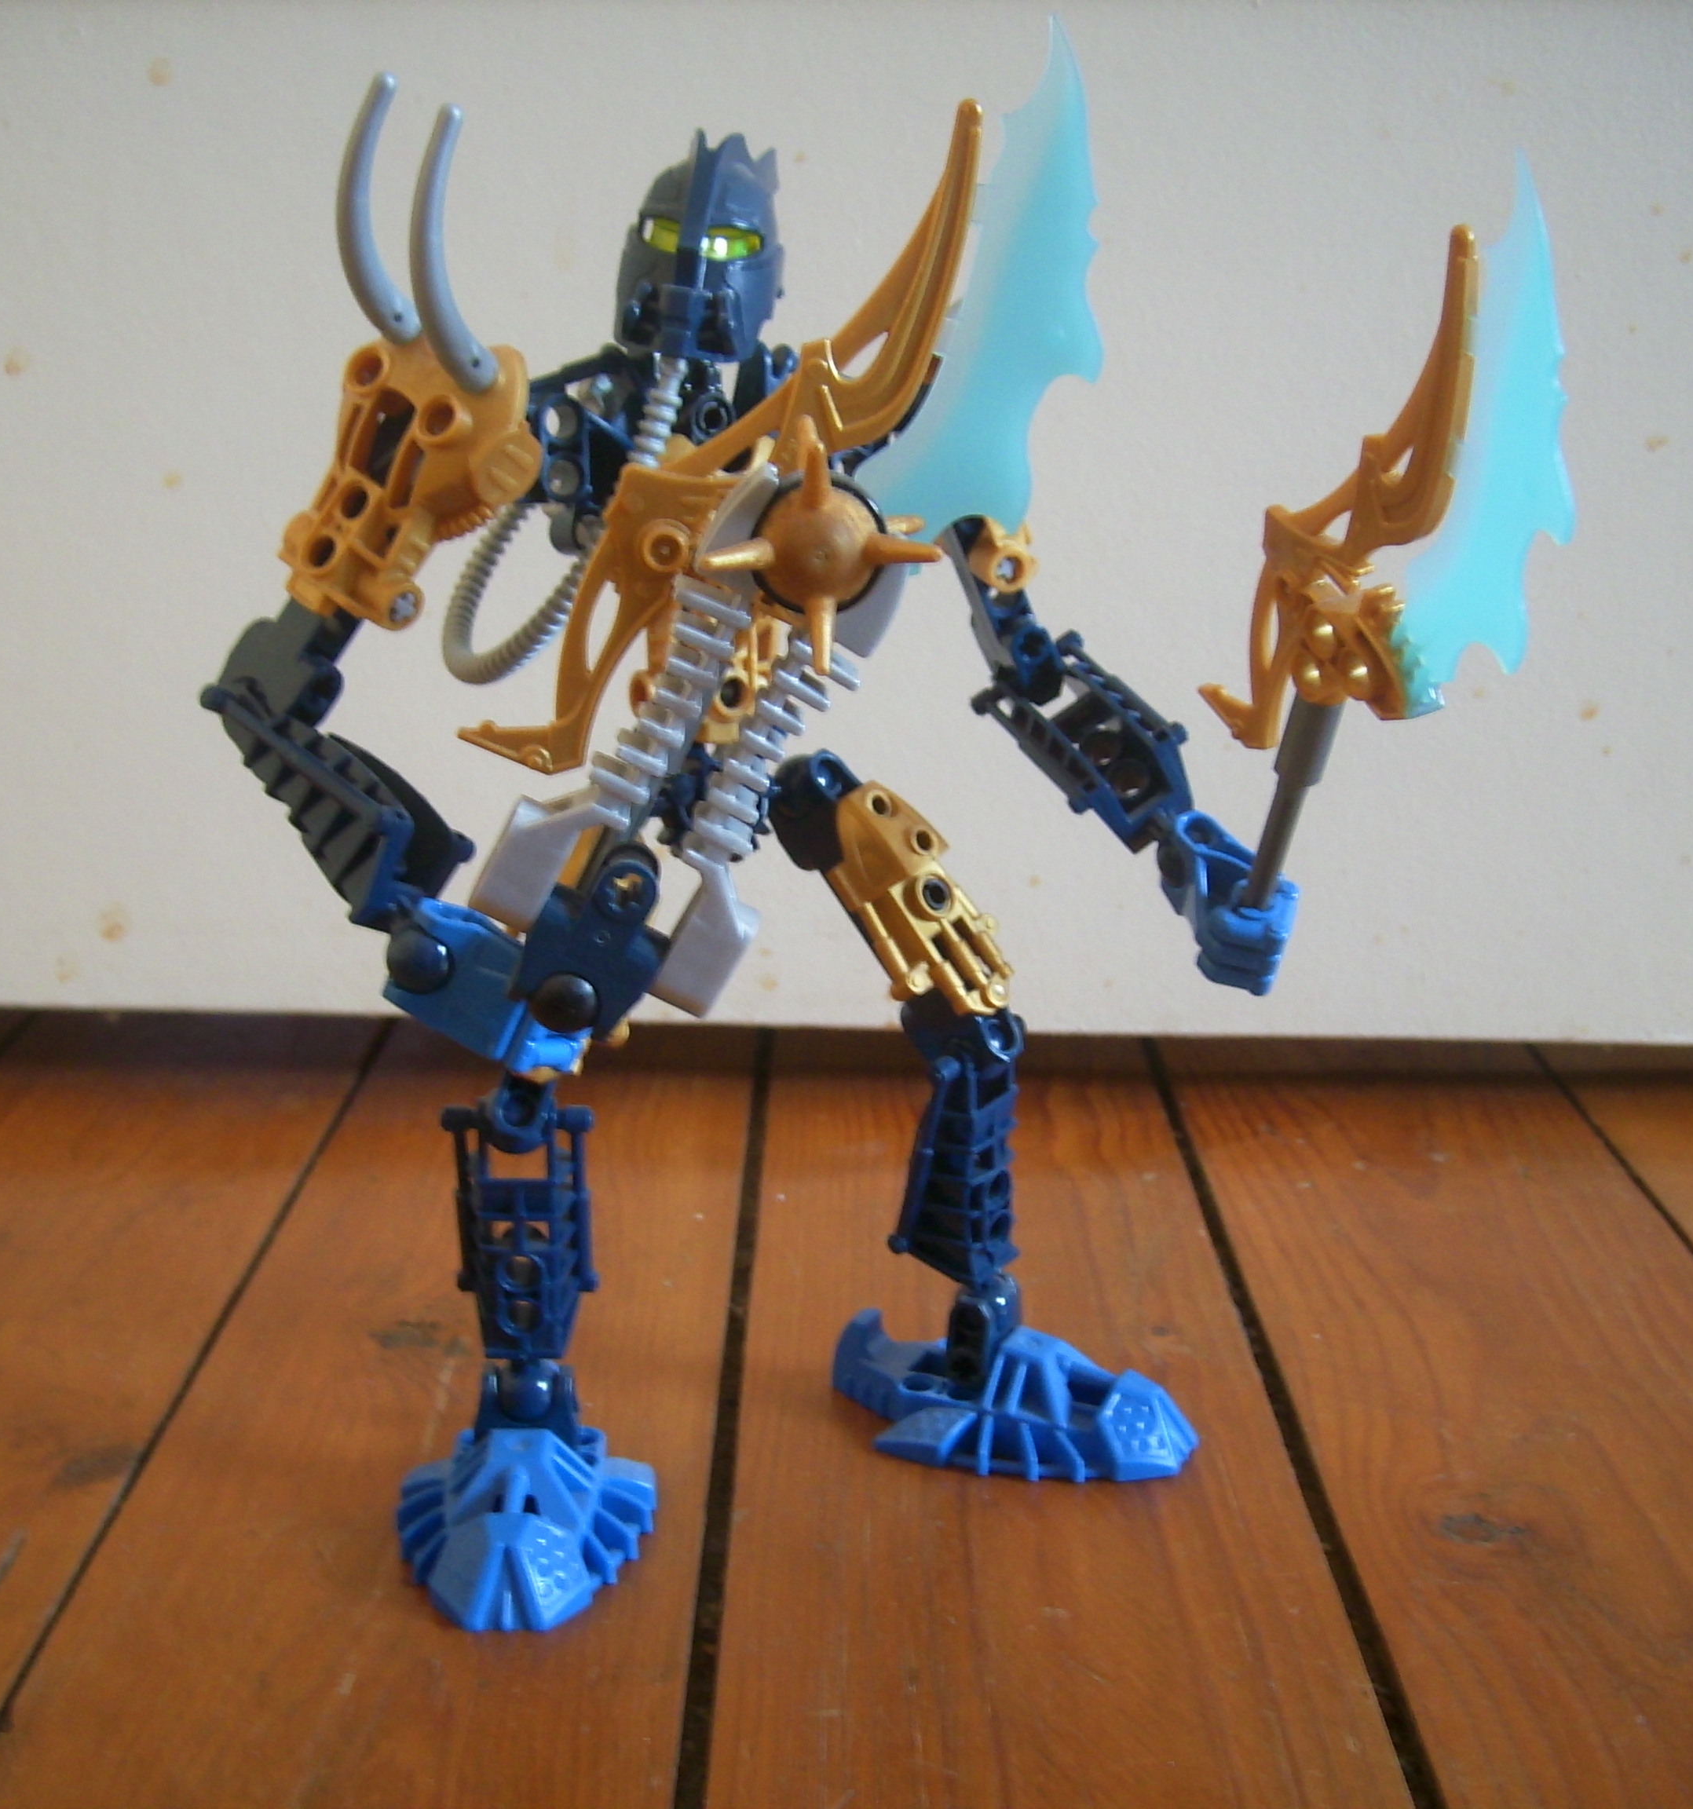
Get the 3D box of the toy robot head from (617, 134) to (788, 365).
[{"bbox_3d":[-0.022,-0.099,0.335,0.025,0.034,0.027,12,17,9],"label":"toy robot head"}]

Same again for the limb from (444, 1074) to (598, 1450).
[{"bbox_3d":[-0.055,0.059,0.381,0.025,0.063,0.021,-1,17,-7],"label":"limb"}]

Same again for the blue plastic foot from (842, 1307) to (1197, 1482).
[{"bbox_3d":[0.031,0.088,0.420,0.069,0.020,0.043,8,19,22],"label":"blue plastic foot"}]

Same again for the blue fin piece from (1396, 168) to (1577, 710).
[{"bbox_3d":[0.090,-0.062,0.307,0.009,0.082,0.029,-21,49,-18],"label":"blue fin piece"}]

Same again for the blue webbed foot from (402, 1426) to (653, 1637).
[{"bbox_3d":[-0.055,0.096,0.388,0.043,0.020,0.069,0,17,-4],"label":"blue webbed foot"}]

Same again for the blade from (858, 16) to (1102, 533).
[{"bbox_3d":[0.025,-0.088,0.334,0.029,0.082,0.009,17,12,-11],"label":"blade"}]

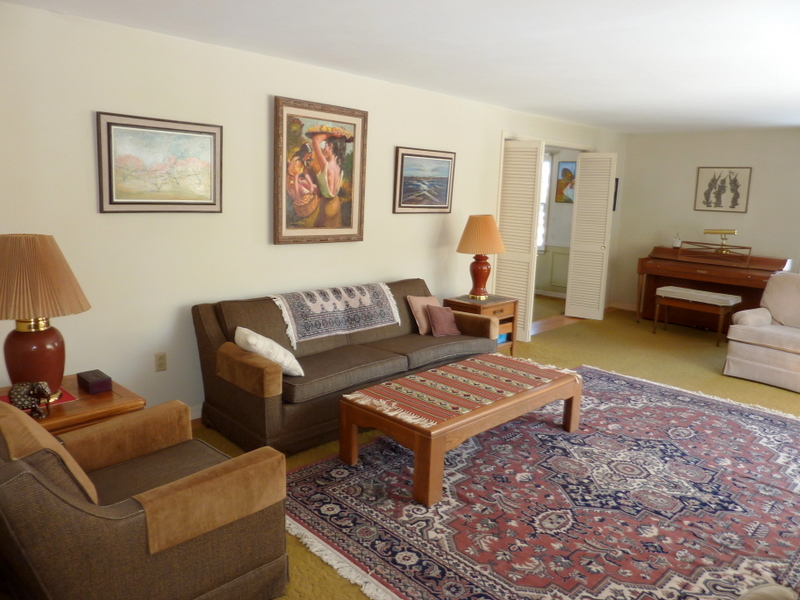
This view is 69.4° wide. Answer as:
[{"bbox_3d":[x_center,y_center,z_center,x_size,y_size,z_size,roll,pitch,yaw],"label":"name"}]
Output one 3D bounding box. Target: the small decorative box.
[{"bbox_3d":[-1.556,0.414,2.946,0.098,0.065,0.194,-9,14,-44],"label":"small decorative box"}]

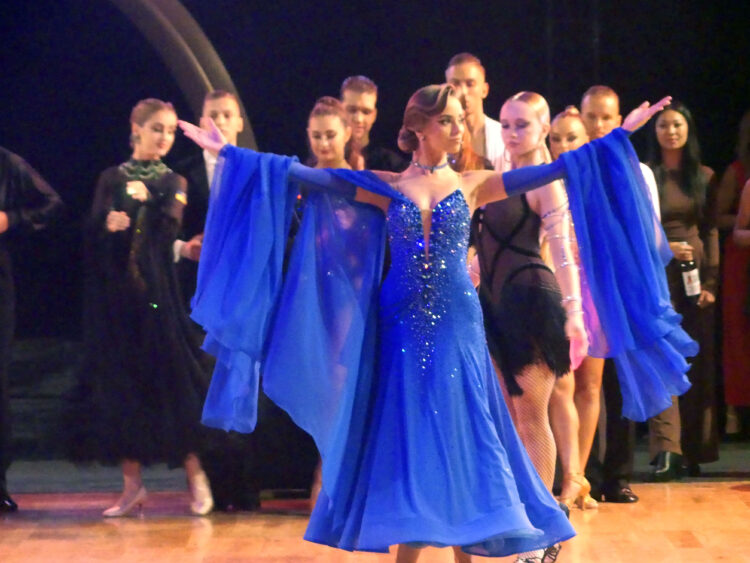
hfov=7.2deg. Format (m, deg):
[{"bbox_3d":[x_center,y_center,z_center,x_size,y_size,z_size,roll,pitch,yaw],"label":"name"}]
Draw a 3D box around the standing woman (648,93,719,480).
[{"bbox_3d":[1.393,0.032,27.000,0.430,1.710,0.370,0,2,9],"label":"standing woman"}]

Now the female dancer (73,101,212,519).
[{"bbox_3d":[-0.979,0.103,24.900,0.600,1.730,0.520,0,2,7],"label":"female dancer"}]

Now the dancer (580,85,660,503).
[{"bbox_3d":[1.018,0.052,25.550,0.500,1.790,0.360,0,1,0],"label":"dancer"}]

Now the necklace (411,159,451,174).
[{"bbox_3d":[0.187,-0.391,20.000,0.128,0.055,0.120,0,2,-4],"label":"necklace"}]

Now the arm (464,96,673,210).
[{"bbox_3d":[0.673,-0.439,20.450,0.780,0.190,0.150,-17,0,5],"label":"arm"}]

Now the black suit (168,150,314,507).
[{"bbox_3d":[-0.607,0.207,25.100,0.530,1.500,0.380,0,1,3],"label":"black suit"}]

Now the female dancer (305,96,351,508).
[{"bbox_3d":[-0.180,0.089,25.100,0.460,1.740,0.360,0,1,6],"label":"female dancer"}]

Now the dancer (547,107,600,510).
[{"bbox_3d":[0.852,0.105,25.500,0.460,1.720,0.360,0,2,7],"label":"dancer"}]

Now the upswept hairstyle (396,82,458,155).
[{"bbox_3d":[0.183,-0.566,20.500,0.230,0.235,0.180,1,1,44],"label":"upswept hairstyle"}]

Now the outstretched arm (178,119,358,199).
[{"bbox_3d":[-0.354,-0.426,20.000,0.660,0.150,0.140,16,2,0],"label":"outstretched arm"}]

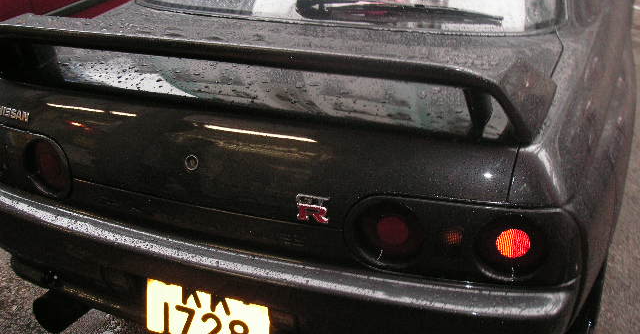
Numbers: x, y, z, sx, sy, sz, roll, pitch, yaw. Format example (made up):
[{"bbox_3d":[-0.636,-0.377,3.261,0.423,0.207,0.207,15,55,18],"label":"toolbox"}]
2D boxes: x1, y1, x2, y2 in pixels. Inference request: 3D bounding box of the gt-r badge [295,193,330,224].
[{"bbox_3d":[-0.017,0.090,1.438,0.071,0.060,0.008,7,25,16],"label":"gt-r badge"}]

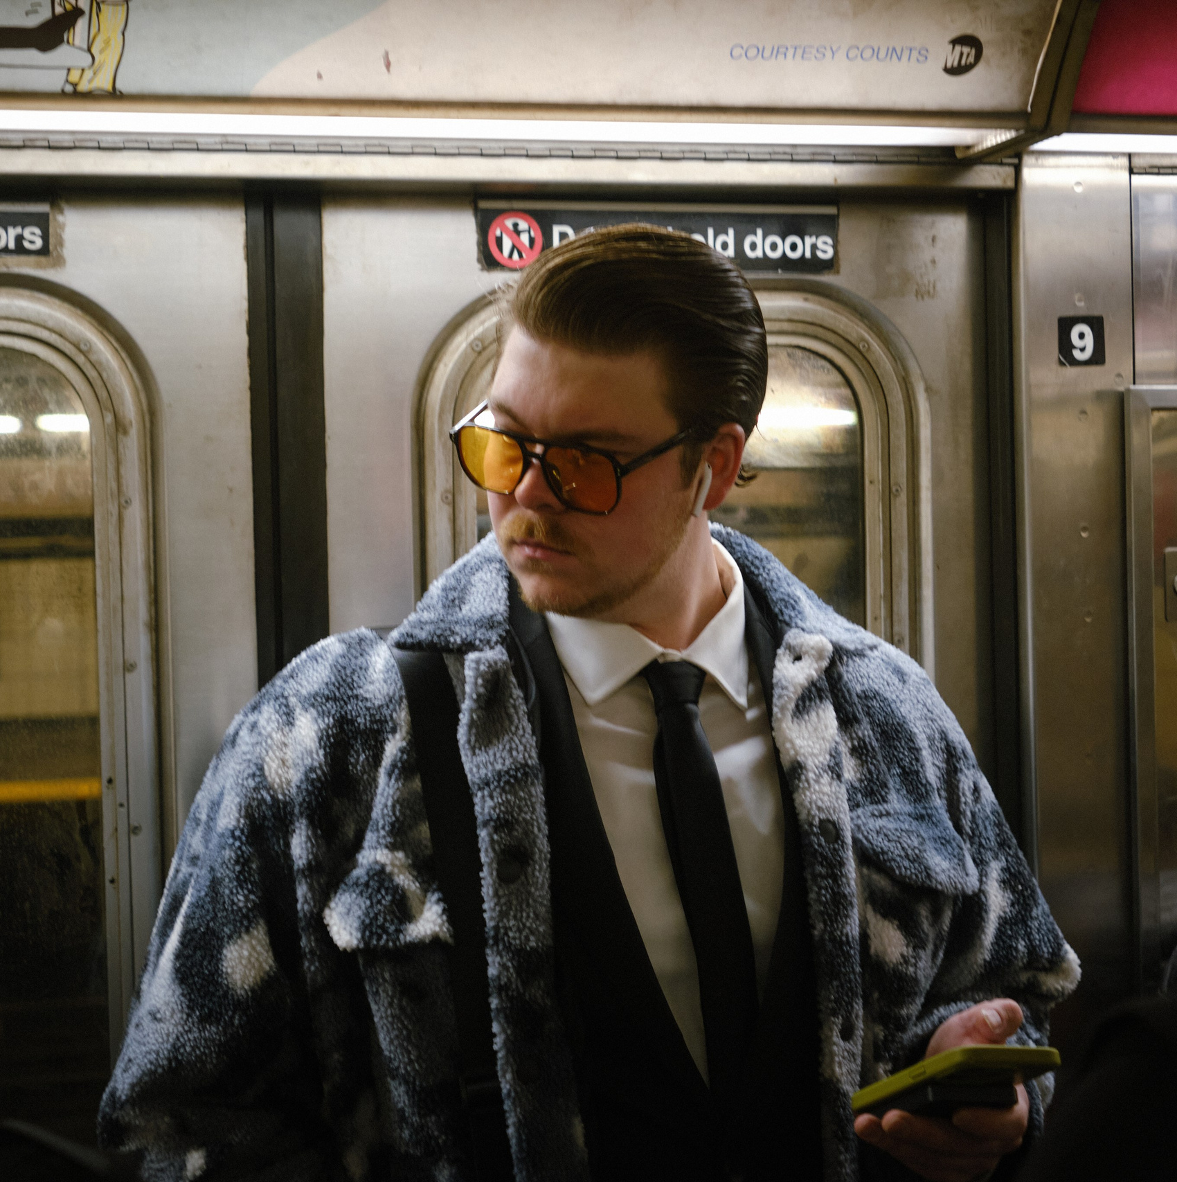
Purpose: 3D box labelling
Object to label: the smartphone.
[{"bbox_3d":[0.230,0.310,1.274,0.075,0.013,0.151,4,-25,-16],"label":"smartphone"}]

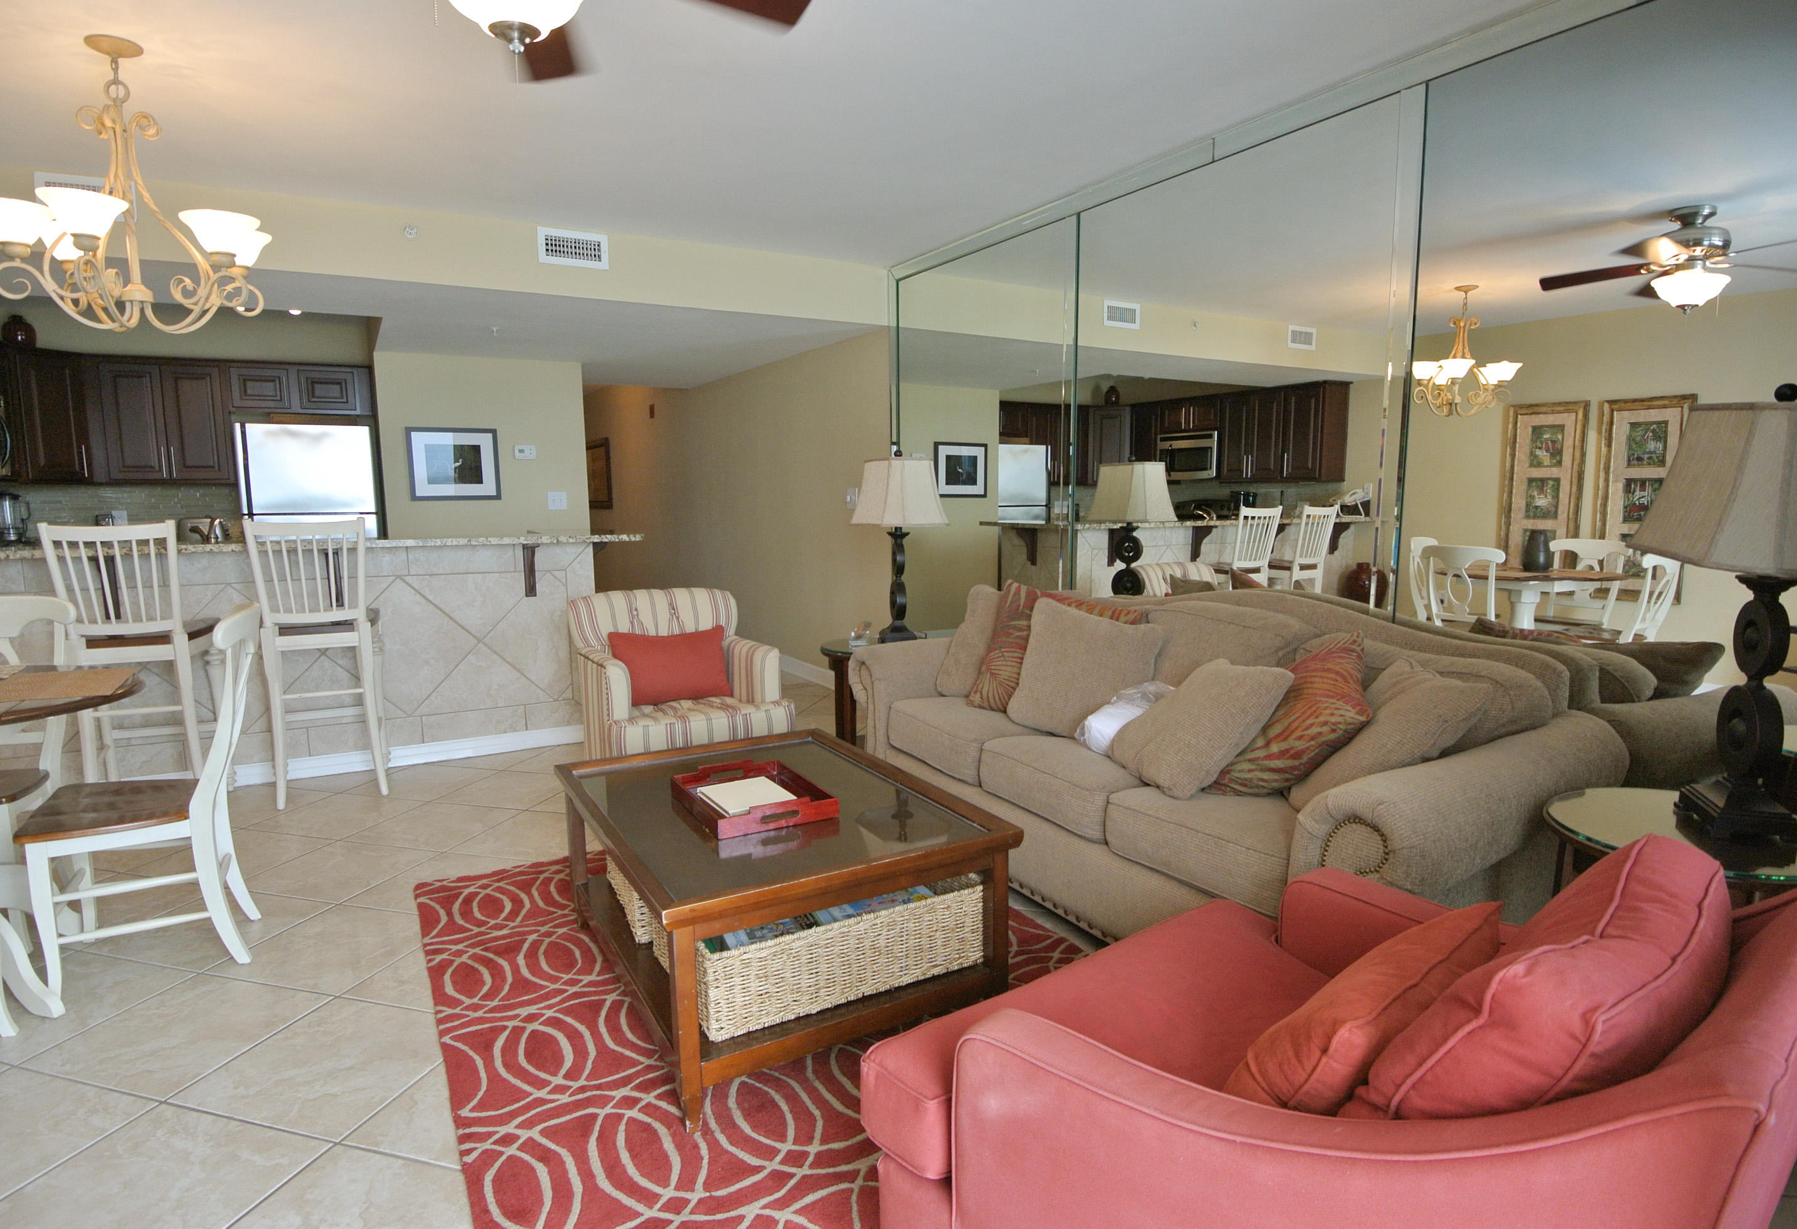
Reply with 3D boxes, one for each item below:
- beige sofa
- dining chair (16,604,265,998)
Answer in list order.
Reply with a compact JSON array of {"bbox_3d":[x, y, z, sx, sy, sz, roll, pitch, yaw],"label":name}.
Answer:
[{"bbox_3d":[0.797,0.427,2.933,1.020,0.950,2.280,-4,8,-31],"label":"beige sofa"},{"bbox_3d":[-2.064,0.483,2.546,0.520,0.945,0.455,-4,8,-27],"label":"dining chair"}]

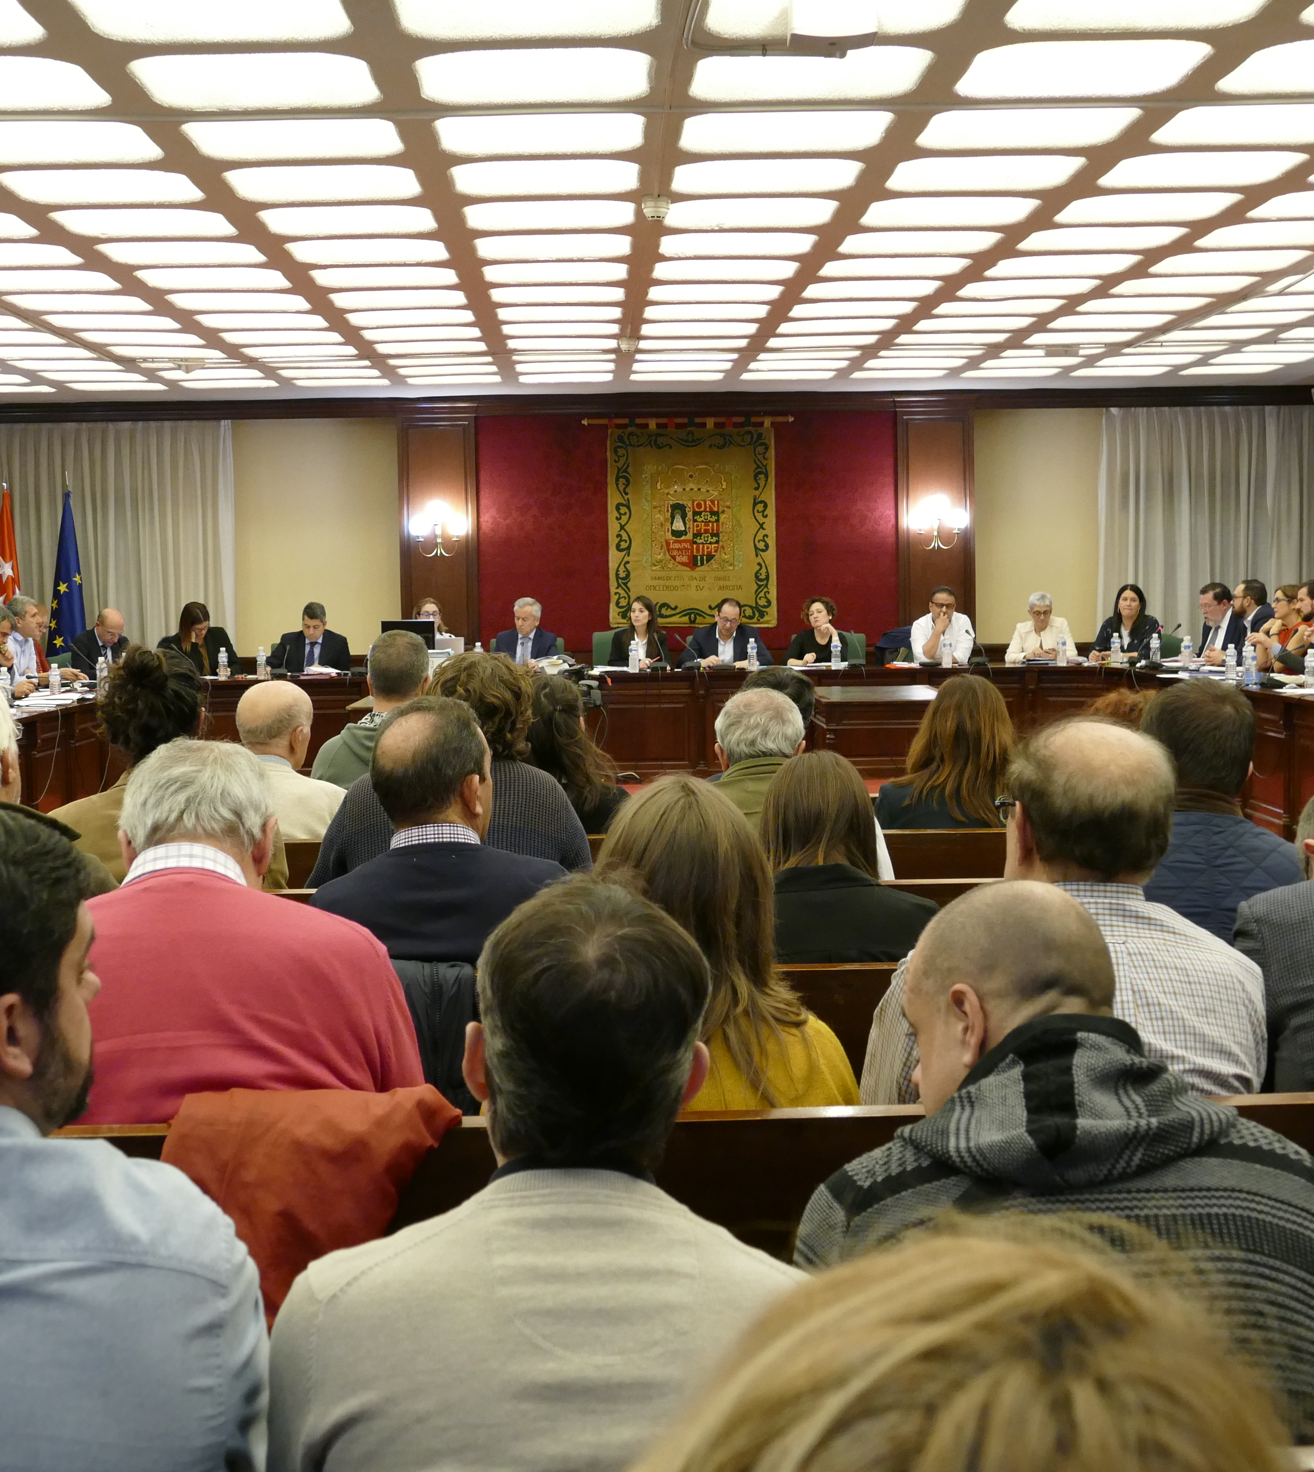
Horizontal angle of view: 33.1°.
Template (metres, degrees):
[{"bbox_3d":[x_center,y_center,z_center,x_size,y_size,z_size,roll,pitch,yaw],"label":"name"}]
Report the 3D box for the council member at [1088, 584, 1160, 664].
[{"bbox_3d":[3.275,-0.435,15.366,0.500,1.253,0.780,-1,4,7],"label":"council member"}]

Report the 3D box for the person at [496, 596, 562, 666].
[{"bbox_3d":[-0.857,-0.271,14.796,0.500,1.290,0.750,-1,4,-2],"label":"person"}]

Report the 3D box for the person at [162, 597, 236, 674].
[{"bbox_3d":[-3.331,-0.339,16.018,0.500,1.297,0.750,-2,4,-15],"label":"person"}]

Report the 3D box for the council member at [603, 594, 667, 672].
[{"bbox_3d":[-0.114,-0.282,14.818,0.480,1.280,0.750,-1,4,-2],"label":"council member"}]

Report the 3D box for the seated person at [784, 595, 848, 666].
[{"bbox_3d":[1.076,-0.302,14.853,0.480,1.270,0.750,-1,4,-2],"label":"seated person"}]

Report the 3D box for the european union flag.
[{"bbox_3d":[-4.244,-1.082,15.888,0.300,1.380,0.220,-1,4,-2],"label":"european union flag"}]

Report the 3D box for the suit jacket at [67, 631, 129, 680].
[{"bbox_3d":[-3.830,-0.430,15.243,0.480,0.594,0.420,-2,4,-13],"label":"suit jacket"}]

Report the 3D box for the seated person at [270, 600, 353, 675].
[{"bbox_3d":[-2.350,-0.307,15.198,0.530,1.238,0.800,-1,4,-5],"label":"seated person"}]

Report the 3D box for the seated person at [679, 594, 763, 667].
[{"bbox_3d":[0.457,-0.289,14.835,0.560,1.270,0.780,-1,4,-2],"label":"seated person"}]

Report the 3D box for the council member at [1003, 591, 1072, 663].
[{"bbox_3d":[2.673,-0.398,15.349,0.490,1.205,0.780,-1,4,1],"label":"council member"}]

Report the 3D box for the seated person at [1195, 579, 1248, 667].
[{"bbox_3d":[3.768,-0.392,14.632,0.760,1.248,0.500,-5,5,-43],"label":"seated person"}]

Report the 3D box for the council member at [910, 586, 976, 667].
[{"bbox_3d":[2.073,-0.437,15.980,0.500,1.296,0.750,-1,4,-2],"label":"council member"}]

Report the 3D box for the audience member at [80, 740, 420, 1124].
[{"bbox_3d":[-0.558,0.586,2.890,0.550,1.180,0.820,-1,4,0],"label":"audience member"}]

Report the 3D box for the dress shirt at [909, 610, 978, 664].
[{"bbox_3d":[2.009,-0.563,15.418,0.480,0.609,0.420,-1,4,0],"label":"dress shirt"}]

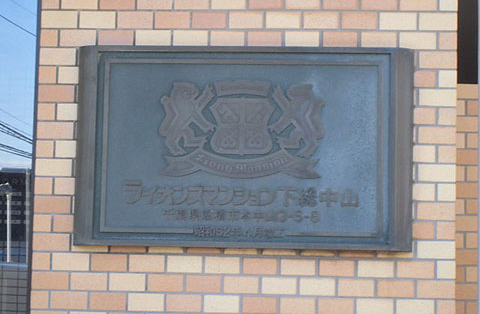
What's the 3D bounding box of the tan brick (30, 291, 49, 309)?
[{"bbox_3d":[-0.526,0.382,4.093,0.046,0.046,0.065,1,-5,5],"label":"tan brick"}]

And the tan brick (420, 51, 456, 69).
[{"bbox_3d":[0.519,-0.254,4.054,0.095,0.045,0.040,1,-6,5],"label":"tan brick"}]

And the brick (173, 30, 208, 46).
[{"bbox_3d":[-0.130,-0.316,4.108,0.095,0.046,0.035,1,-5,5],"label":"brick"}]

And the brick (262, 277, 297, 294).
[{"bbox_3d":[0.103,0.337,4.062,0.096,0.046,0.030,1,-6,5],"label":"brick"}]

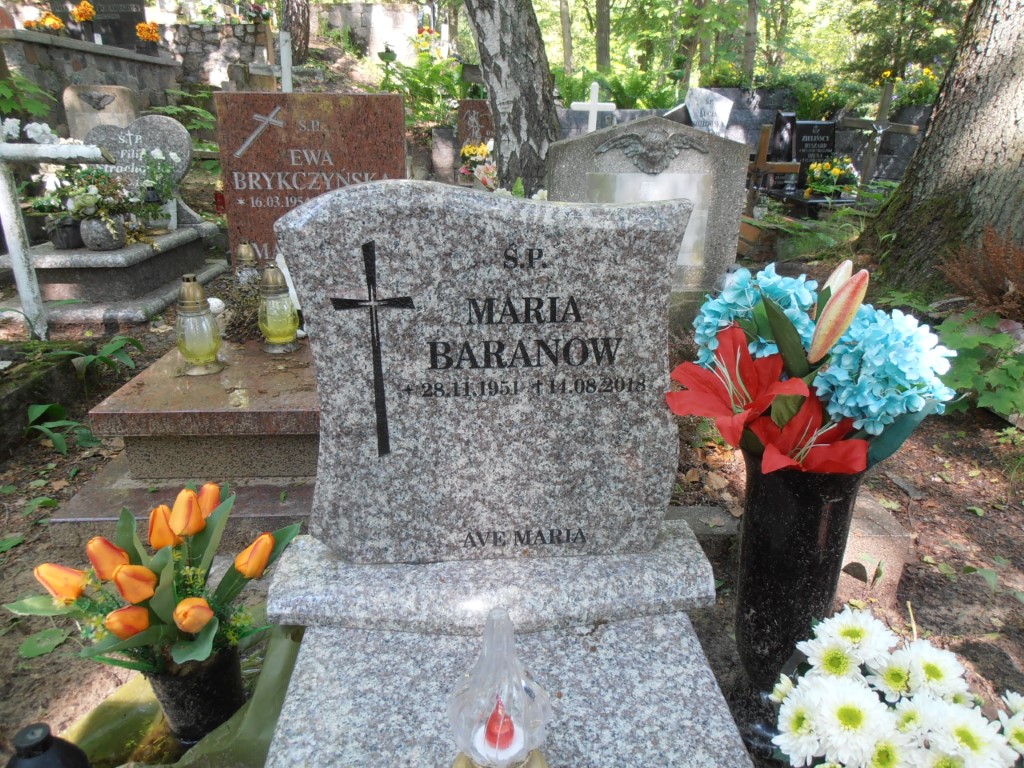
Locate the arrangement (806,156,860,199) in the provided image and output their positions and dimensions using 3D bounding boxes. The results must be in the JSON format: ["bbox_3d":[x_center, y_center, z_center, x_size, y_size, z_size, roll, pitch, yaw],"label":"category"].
[{"bbox_3d":[2.671,-1.713,5.917,0.430,0.340,0.340,1,18,5],"label":"arrangement"}]

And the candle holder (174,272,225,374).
[{"bbox_3d":[-0.767,-0.149,1.744,0.113,0.230,0.113,-1,17,0],"label":"candle holder"}]

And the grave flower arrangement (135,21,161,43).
[{"bbox_3d":[-3.244,-3.146,6.337,0.220,0.200,0.210,-2,18,-5],"label":"grave flower arrangement"}]

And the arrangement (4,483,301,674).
[{"bbox_3d":[-0.453,0.250,0.895,0.335,0.225,0.270,-2,18,-3],"label":"arrangement"}]

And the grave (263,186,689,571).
[{"bbox_3d":[-0.040,-0.012,1.102,0.600,0.590,0.090,-2,18,-3],"label":"grave"}]

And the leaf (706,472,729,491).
[{"bbox_3d":[0.471,0.226,1.629,0.055,0.020,0.060,-1,17,0],"label":"leaf"}]

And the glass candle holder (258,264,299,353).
[{"bbox_3d":[-0.643,-0.211,1.955,0.110,0.230,0.110,-1,17,0],"label":"glass candle holder"}]

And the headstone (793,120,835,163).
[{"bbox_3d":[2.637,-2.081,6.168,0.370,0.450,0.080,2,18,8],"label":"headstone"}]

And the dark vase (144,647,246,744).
[{"bbox_3d":[-0.426,0.419,0.964,0.132,0.127,0.132,-1,17,0],"label":"dark vase"}]

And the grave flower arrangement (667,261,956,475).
[{"bbox_3d":[0.352,-0.016,0.835,0.310,0.220,0.250,-2,18,-3],"label":"grave flower arrangement"}]

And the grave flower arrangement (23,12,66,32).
[{"bbox_3d":[-3.733,-2.893,5.681,0.340,0.180,0.240,-2,18,-5],"label":"grave flower arrangement"}]

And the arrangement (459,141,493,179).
[{"bbox_3d":[-0.250,-1.531,4.864,0.240,0.280,0.220,-1,17,0],"label":"arrangement"}]

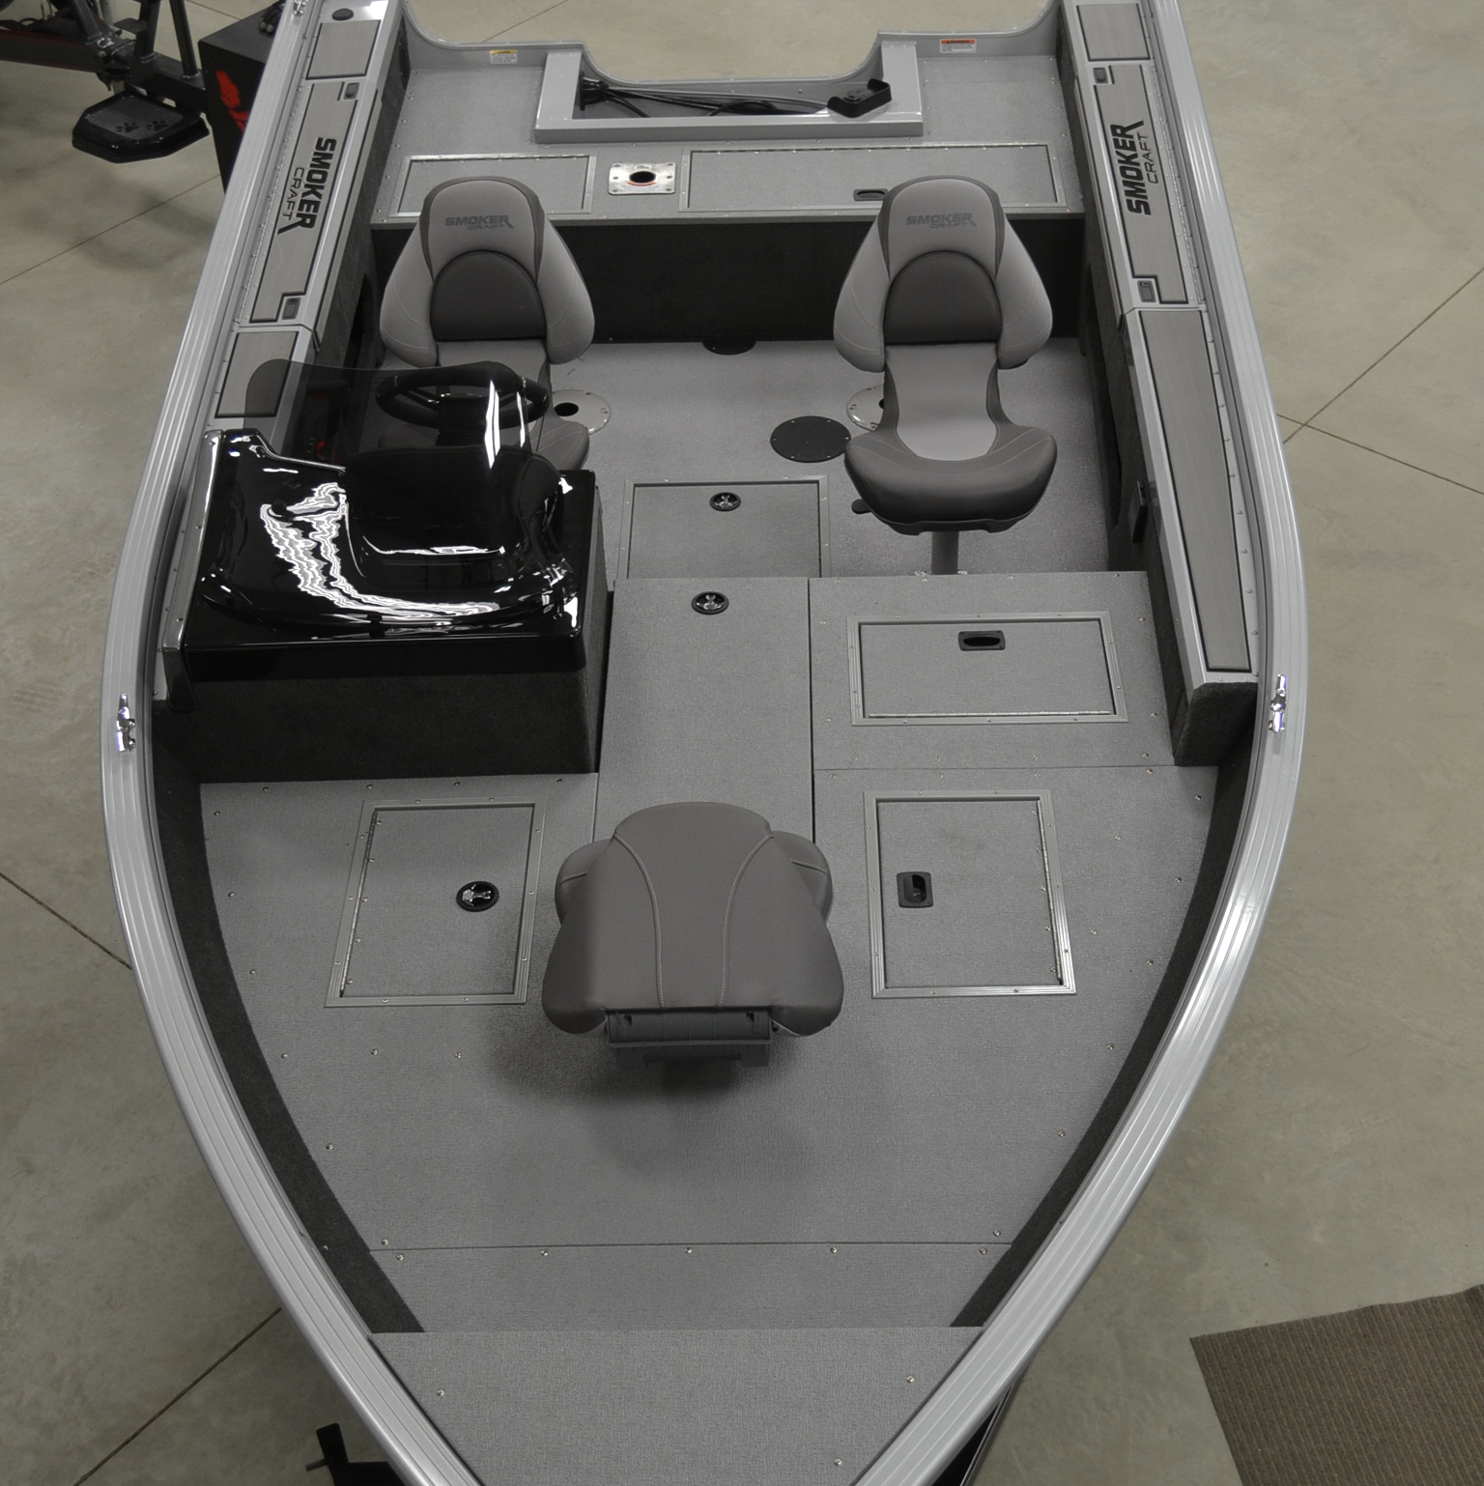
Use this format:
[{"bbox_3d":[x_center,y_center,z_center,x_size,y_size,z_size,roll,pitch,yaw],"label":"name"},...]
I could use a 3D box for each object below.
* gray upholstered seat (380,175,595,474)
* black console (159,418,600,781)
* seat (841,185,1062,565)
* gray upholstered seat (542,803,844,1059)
[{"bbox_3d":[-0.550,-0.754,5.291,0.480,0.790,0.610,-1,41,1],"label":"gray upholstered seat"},{"bbox_3d":[-0.647,-0.313,4.655,0.755,0.520,0.650,-1,41,1],"label":"black console"},{"bbox_3d":[0.444,-0.717,5.258,0.484,0.855,0.620,-1,41,1],"label":"seat"},{"bbox_3d":[-0.069,0.348,3.908,0.480,0.270,0.500,-1,41,1],"label":"gray upholstered seat"}]

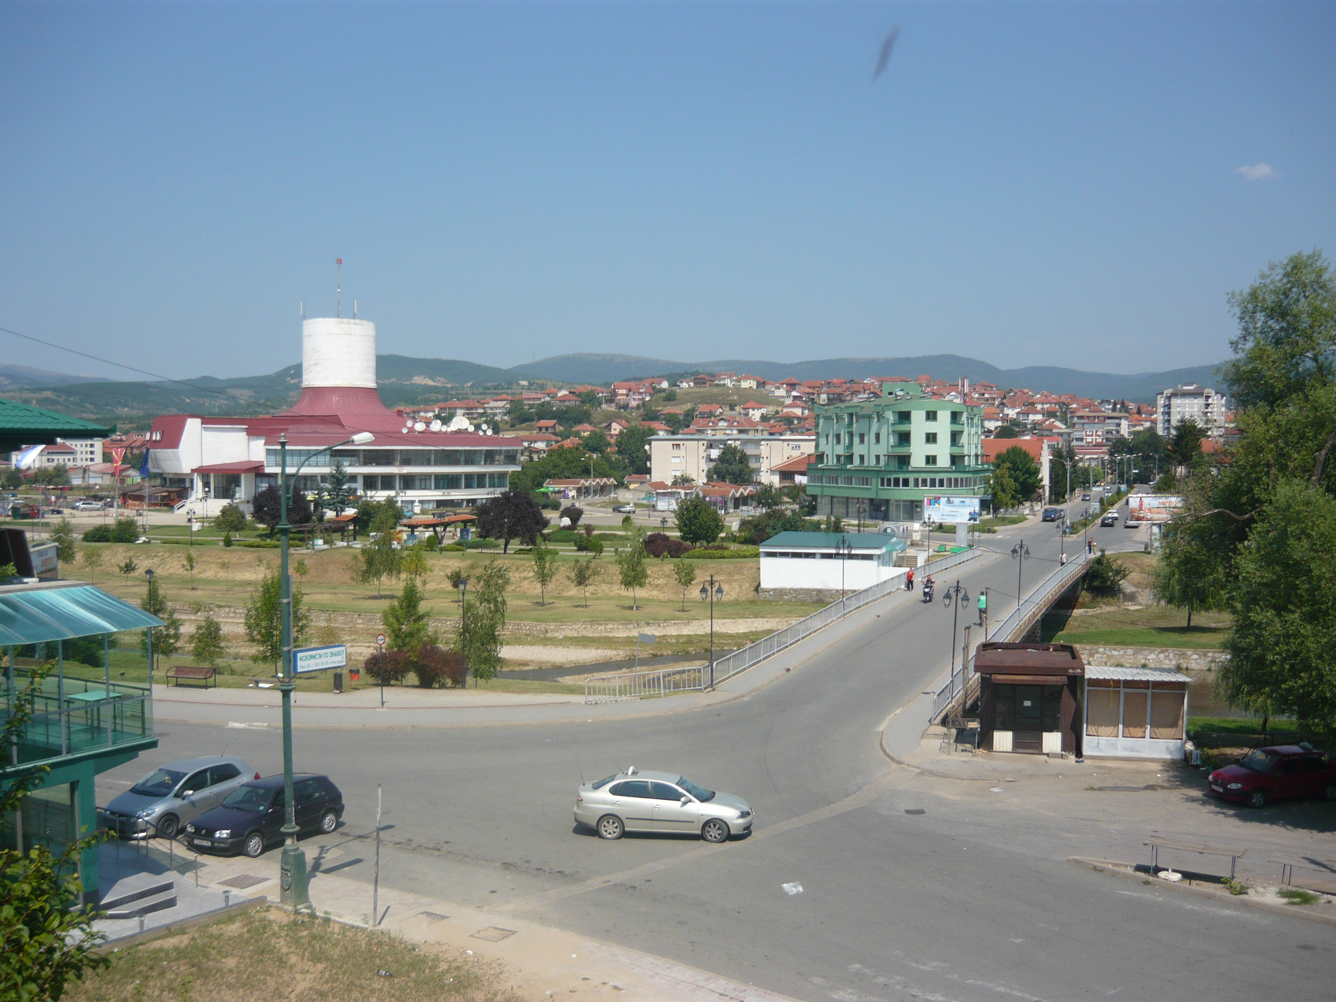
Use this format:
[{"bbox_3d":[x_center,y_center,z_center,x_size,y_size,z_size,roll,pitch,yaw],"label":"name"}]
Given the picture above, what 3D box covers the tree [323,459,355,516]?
[{"bbox_3d":[-52.489,-1.747,203.000,5.160,9.650,5.160,0,2,0],"label":"tree"}]

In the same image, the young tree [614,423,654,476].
[{"bbox_3d":[-7.458,-10.670,280.000,8.949,12.850,8.681,0,3,0],"label":"young tree"}]

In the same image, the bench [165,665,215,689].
[{"bbox_3d":[-19.558,7.252,52.316,1.880,0.860,0.650,0,2,16],"label":"bench"}]

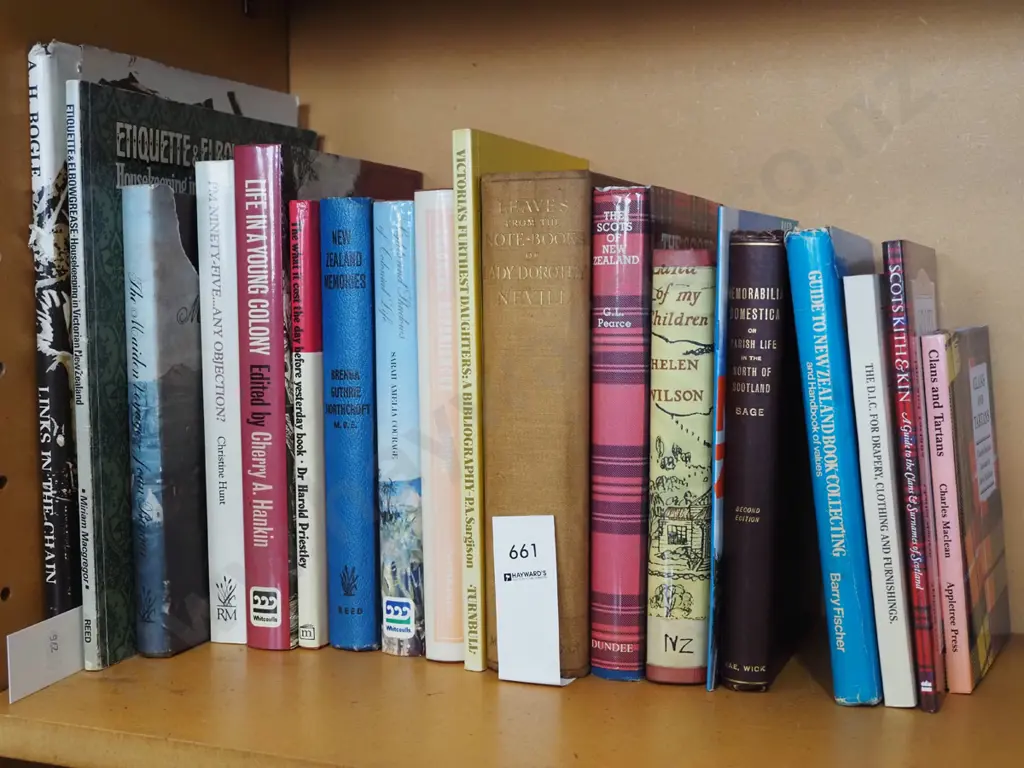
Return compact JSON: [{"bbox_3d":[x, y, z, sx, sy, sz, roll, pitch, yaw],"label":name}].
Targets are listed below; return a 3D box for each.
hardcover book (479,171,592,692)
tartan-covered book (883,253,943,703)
[{"bbox_3d":[0.041,0.015,0.629,0.051,0.230,0.152,1,5,23],"label":"hardcover book"},{"bbox_3d":[0.196,0.035,0.586,0.010,0.200,0.131,-4,2,25],"label":"tartan-covered book"}]

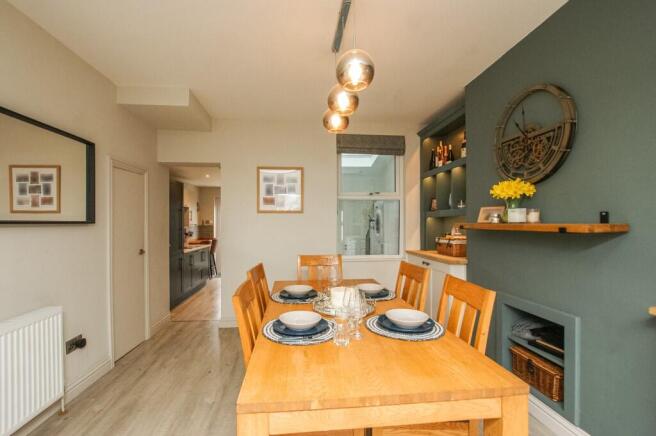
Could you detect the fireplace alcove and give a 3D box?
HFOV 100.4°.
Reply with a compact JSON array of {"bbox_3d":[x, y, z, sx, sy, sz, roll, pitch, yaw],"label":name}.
[{"bbox_3d":[1.522,0.882,1.882,0.320,0.614,0.653,0,-1,-6],"label":"fireplace alcove"}]

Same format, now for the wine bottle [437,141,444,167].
[{"bbox_3d":[1.355,-0.747,3.286,0.080,0.325,0.080,0,-1,-7],"label":"wine bottle"}]

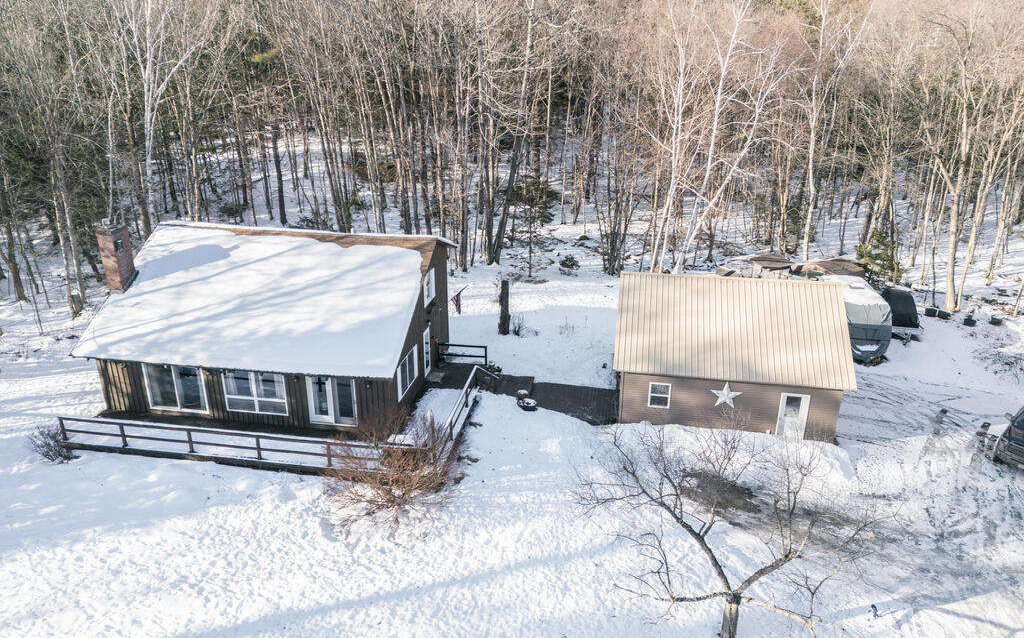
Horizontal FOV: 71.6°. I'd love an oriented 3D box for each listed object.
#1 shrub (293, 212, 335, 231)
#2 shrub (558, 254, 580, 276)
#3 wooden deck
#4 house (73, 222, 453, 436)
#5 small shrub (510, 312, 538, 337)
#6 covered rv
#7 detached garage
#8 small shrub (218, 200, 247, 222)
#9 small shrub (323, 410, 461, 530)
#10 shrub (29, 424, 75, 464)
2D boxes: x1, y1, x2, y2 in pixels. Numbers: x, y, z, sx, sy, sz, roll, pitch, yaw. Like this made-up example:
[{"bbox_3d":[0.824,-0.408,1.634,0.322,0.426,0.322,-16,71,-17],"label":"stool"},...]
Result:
[{"bbox_3d":[-14.533,-7.156,51.983,2.700,1.600,2.000,3,20,8],"label":"shrub"},{"bbox_3d":[3.640,-3.492,44.745,1.350,1.100,1.250,3,20,8],"label":"shrub"},{"bbox_3d":[0.442,3.136,30.269,8.100,0.550,4.300,3,20,8],"label":"wooden deck"},{"bbox_3d":[-10.087,-0.372,31.014,13.300,6.700,9.200,3,20,8],"label":"house"},{"bbox_3d":[0.588,0.198,36.019,1.350,1.150,1.100,3,20,8],"label":"small shrub"},{"bbox_3d":[16.794,-0.152,35.464,2.400,2.850,5.800,3,20,8],"label":"covered rv"},{"bbox_3d":[8.782,0.836,29.599,8.600,5.310,7.860,4,20,10],"label":"detached garage"},{"bbox_3d":[-21.531,-8.377,54.609,2.200,1.700,1.900,3,20,8],"label":"small shrub"},{"bbox_3d":[-3.969,4.884,22.994,4.100,2.400,3.400,3,20,8],"label":"small shrub"},{"bbox_3d":[-16.709,4.530,25.690,1.500,1.100,1.250,3,20,8],"label":"shrub"}]

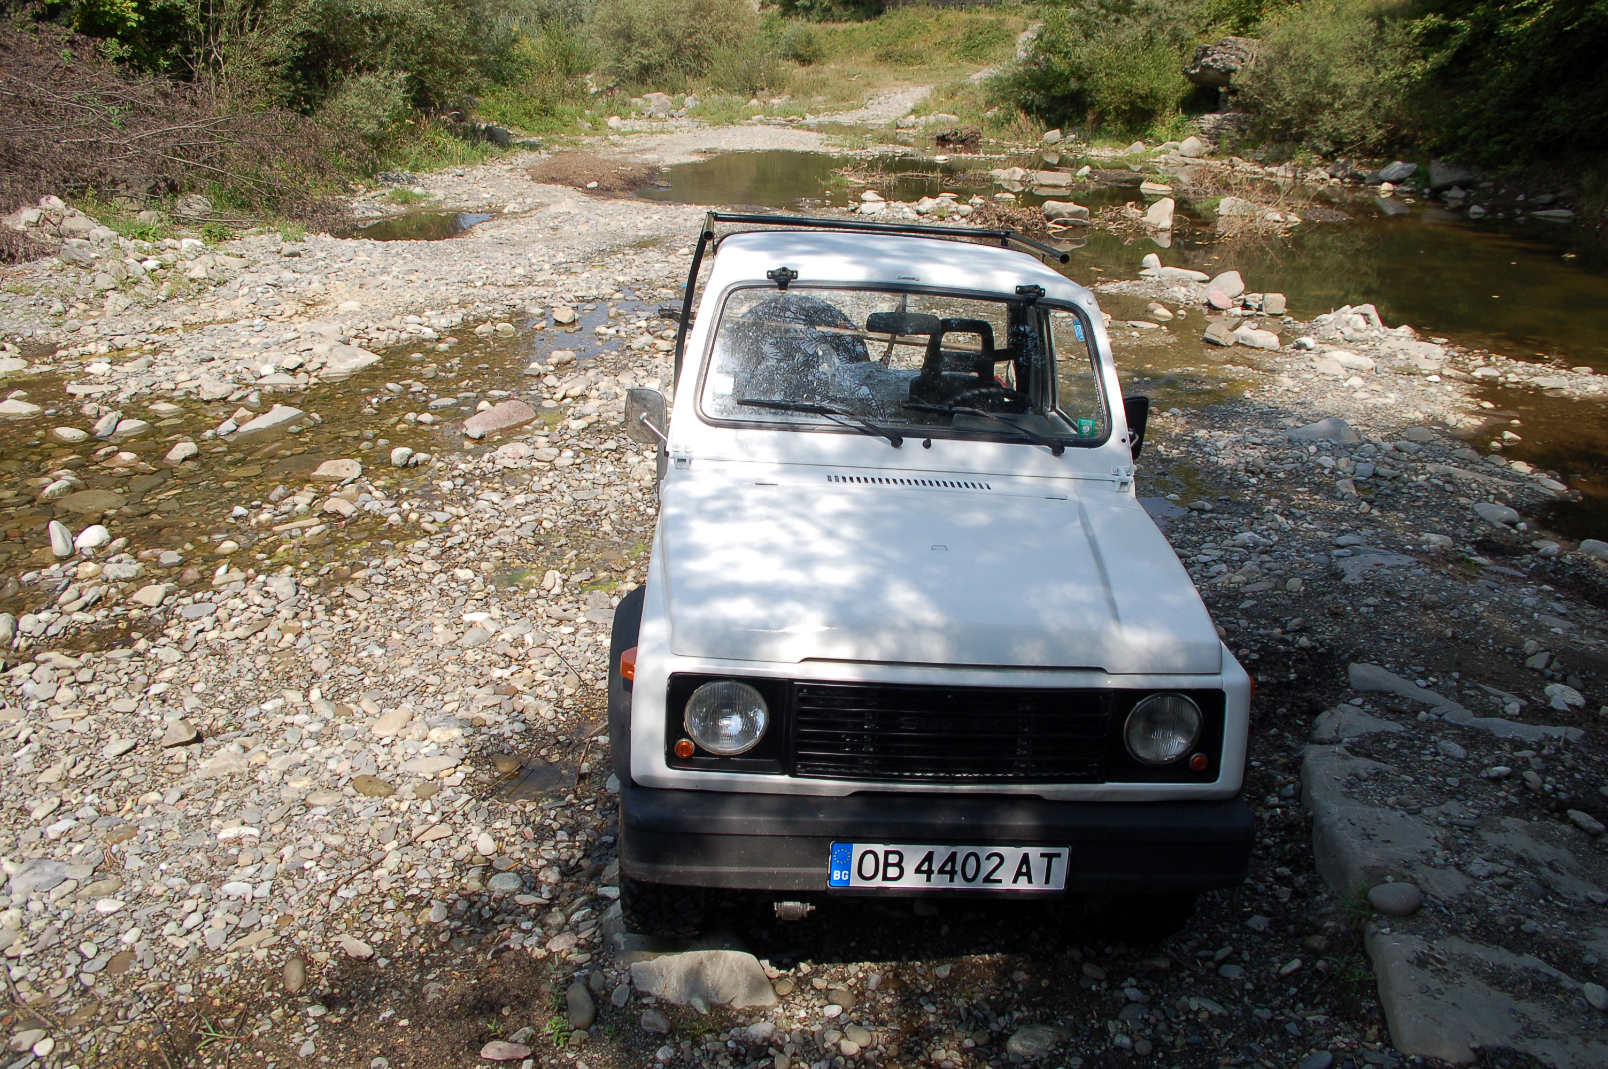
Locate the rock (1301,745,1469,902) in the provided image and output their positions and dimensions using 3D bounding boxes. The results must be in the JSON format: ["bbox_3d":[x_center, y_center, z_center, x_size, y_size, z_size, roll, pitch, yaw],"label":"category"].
[{"bbox_3d":[1.825,0.901,3.802,0.460,0.150,0.800,4,21,15],"label":"rock"}]

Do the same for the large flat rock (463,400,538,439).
[{"bbox_3d":[-2.211,-0.844,8.768,0.380,0.150,0.530,13,25,34],"label":"large flat rock"}]

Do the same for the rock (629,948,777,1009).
[{"bbox_3d":[-0.266,1.143,3.216,0.400,0.130,0.240,-1,20,0],"label":"rock"}]

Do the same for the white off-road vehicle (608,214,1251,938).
[{"bbox_3d":[0.240,-0.120,4.109,1.580,1.740,3.420,2,19,-4],"label":"white off-road vehicle"}]

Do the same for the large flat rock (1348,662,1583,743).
[{"bbox_3d":[2.444,0.638,4.527,0.810,0.100,0.250,13,25,34],"label":"large flat rock"}]

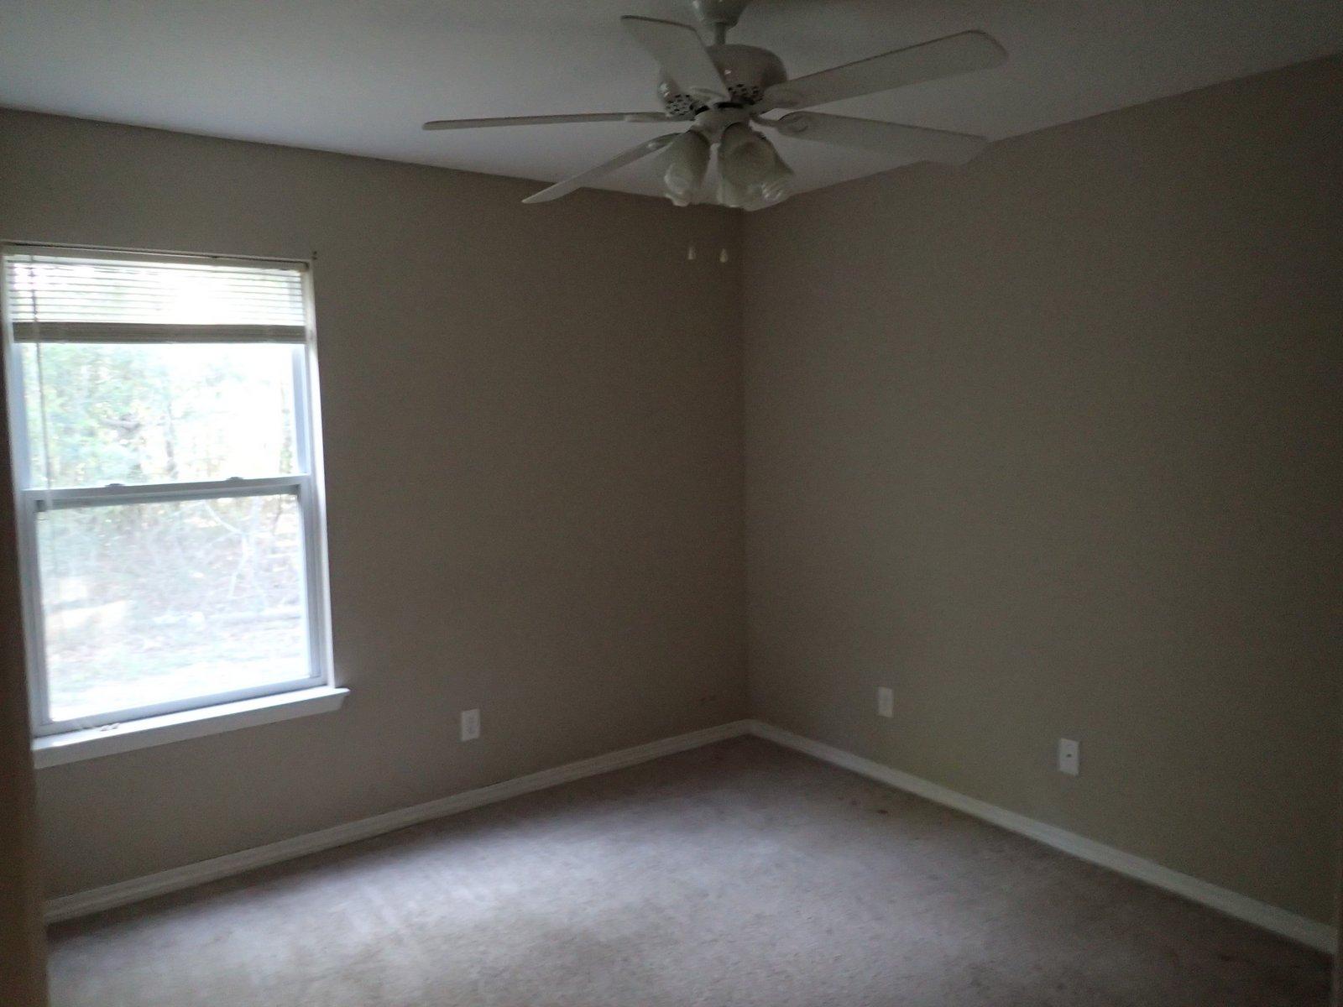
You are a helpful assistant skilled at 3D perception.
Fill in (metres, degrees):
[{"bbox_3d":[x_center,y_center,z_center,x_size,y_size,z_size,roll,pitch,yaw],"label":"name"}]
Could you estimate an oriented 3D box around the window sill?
[{"bbox_3d":[-1.557,0.726,3.181,0.963,0.071,0.129,-5,7,-36],"label":"window sill"}]

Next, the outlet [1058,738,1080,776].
[{"bbox_3d":[1.345,0.855,3.278,0.009,0.115,0.070,-5,7,-36],"label":"outlet"}]

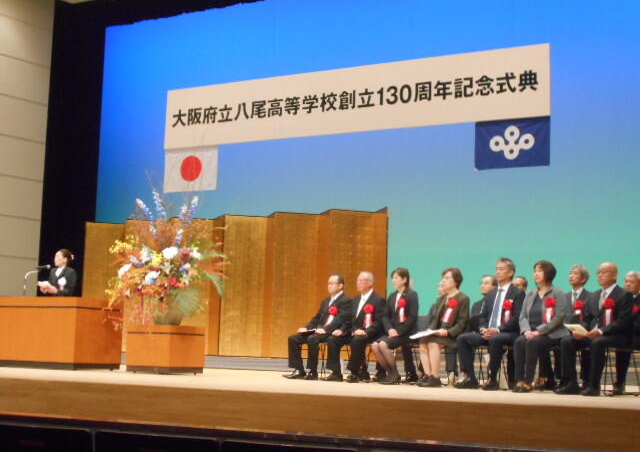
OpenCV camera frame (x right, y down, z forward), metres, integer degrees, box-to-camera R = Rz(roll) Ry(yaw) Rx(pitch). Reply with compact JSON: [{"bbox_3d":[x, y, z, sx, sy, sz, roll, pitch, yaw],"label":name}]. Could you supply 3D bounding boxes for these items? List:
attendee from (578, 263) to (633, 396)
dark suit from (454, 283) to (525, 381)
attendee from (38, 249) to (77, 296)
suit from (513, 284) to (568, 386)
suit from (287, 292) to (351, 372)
[{"bbox_3d":[2.792,1.039,10.865,0.800,1.285,0.560,7,-8,-38],"label":"attendee"},{"bbox_3d":[1.933,1.162,11.715,0.700,1.030,0.540,7,-9,-40],"label":"dark suit"},{"bbox_3d":[-3.782,1.169,15.654,0.500,1.640,0.420,-3,-8,33],"label":"attendee"},{"bbox_3d":[2.309,1.150,11.301,0.500,1.000,0.660,-5,-9,43],"label":"suit"},{"bbox_3d":[0.055,1.227,12.430,0.560,0.940,0.700,-4,-8,42],"label":"suit"}]

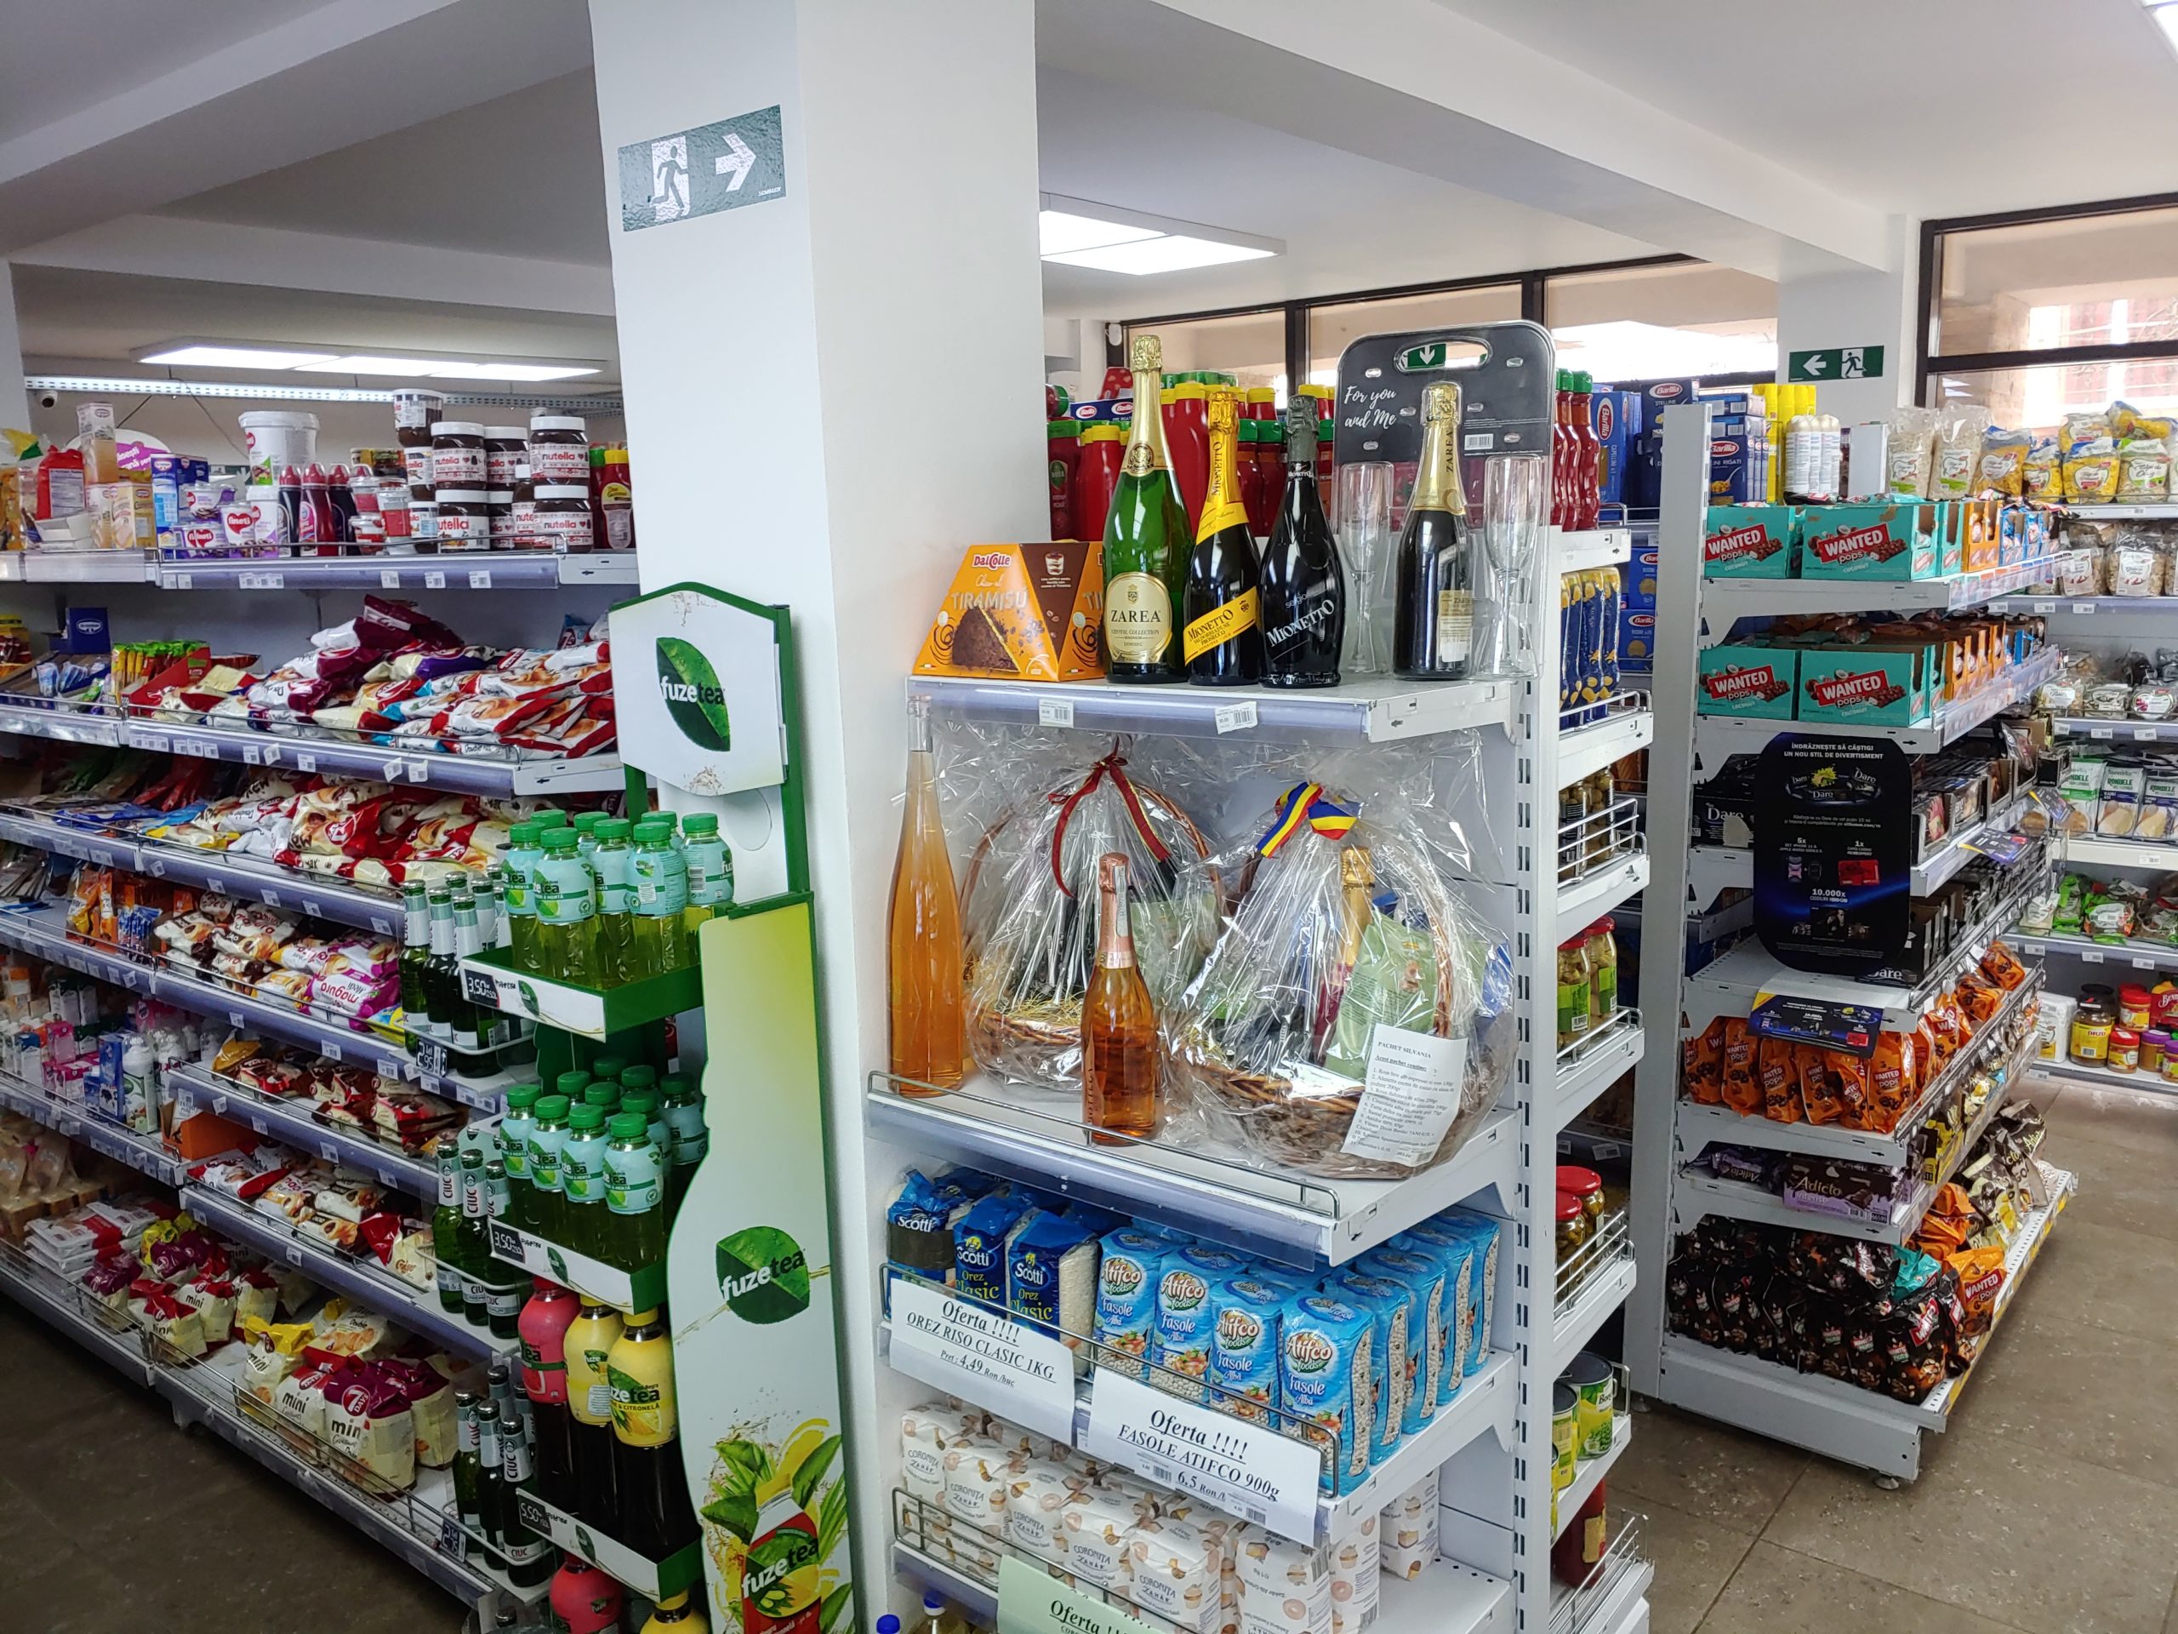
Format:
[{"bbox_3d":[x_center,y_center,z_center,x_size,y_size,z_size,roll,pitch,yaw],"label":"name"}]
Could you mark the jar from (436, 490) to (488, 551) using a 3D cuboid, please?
[{"bbox_3d":[-0.994,-0.470,2.500,0.086,0.097,0.075,-2,10,4],"label":"jar"}]

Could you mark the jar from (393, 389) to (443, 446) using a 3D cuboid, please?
[{"bbox_3d":[-1.083,-0.642,2.540,0.086,0.097,0.076,4,12,32],"label":"jar"}]

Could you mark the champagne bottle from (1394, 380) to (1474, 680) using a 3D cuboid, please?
[{"bbox_3d":[0.378,-0.312,1.730,0.087,0.318,0.087,-2,10,0],"label":"champagne bottle"}]

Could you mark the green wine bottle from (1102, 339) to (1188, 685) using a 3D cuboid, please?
[{"bbox_3d":[0.068,-0.354,1.820,0.103,0.391,0.103,0,10,12],"label":"green wine bottle"}]

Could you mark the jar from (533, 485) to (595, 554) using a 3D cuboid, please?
[{"bbox_3d":[-0.790,-0.447,2.370,0.088,0.099,0.077,-7,11,-22],"label":"jar"}]

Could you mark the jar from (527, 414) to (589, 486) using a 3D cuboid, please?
[{"bbox_3d":[-0.796,-0.550,2.370,0.088,0.100,0.077,-7,11,-22],"label":"jar"}]

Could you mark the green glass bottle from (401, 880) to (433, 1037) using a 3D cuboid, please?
[{"bbox_3d":[-0.963,0.215,2.270,0.067,0.249,0.067,5,13,36],"label":"green glass bottle"}]

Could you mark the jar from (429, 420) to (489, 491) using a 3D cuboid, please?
[{"bbox_3d":[-0.995,-0.569,2.490,0.088,0.102,0.077,-7,11,-25],"label":"jar"}]

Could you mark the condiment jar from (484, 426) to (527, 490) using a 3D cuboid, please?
[{"bbox_3d":[-0.966,-0.591,2.600,0.088,0.100,0.077,-7,11,-24],"label":"condiment jar"}]

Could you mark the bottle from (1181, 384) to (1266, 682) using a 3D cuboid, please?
[{"bbox_3d":[0.150,-0.309,1.745,0.089,0.317,0.089,0,11,15],"label":"bottle"}]

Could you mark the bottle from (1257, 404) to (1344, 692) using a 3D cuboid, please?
[{"bbox_3d":[0.227,-0.295,1.685,0.092,0.305,0.092,-1,10,8],"label":"bottle"}]

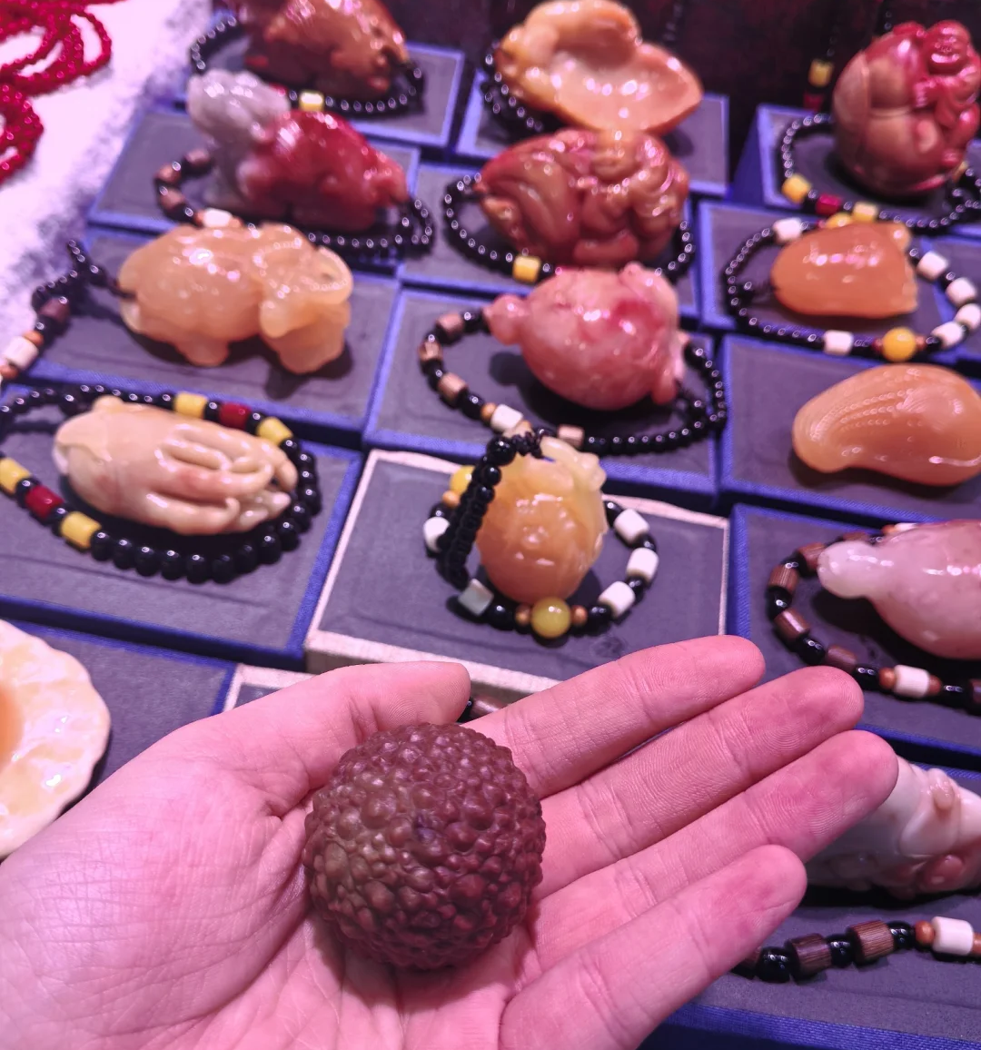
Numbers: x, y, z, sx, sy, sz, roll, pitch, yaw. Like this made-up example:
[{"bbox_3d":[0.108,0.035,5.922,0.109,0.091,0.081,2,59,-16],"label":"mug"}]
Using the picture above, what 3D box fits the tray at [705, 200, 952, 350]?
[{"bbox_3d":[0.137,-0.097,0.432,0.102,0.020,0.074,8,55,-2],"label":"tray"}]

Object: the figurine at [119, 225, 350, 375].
[{"bbox_3d":[-0.086,-0.080,0.351,0.078,0.045,0.039,6,55,-3],"label":"figurine"}]

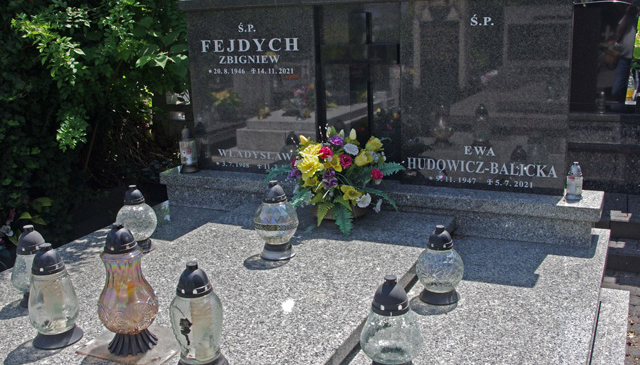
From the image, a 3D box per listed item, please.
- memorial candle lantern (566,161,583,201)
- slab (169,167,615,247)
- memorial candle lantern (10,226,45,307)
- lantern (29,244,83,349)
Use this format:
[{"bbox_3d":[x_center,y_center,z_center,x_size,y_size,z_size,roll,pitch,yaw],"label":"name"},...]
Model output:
[{"bbox_3d":[1.092,-0.008,2.742,0.068,0.162,0.068,4,16,26],"label":"memorial candle lantern"},{"bbox_3d":[0.193,0.087,3.236,2.266,0.181,0.294,4,16,26],"label":"slab"},{"bbox_3d":[-1.060,0.304,2.374,0.176,0.288,0.176,4,16,26],"label":"memorial candle lantern"},{"bbox_3d":[-0.790,0.324,1.890,0.144,0.298,0.144,4,16,26],"label":"lantern"}]

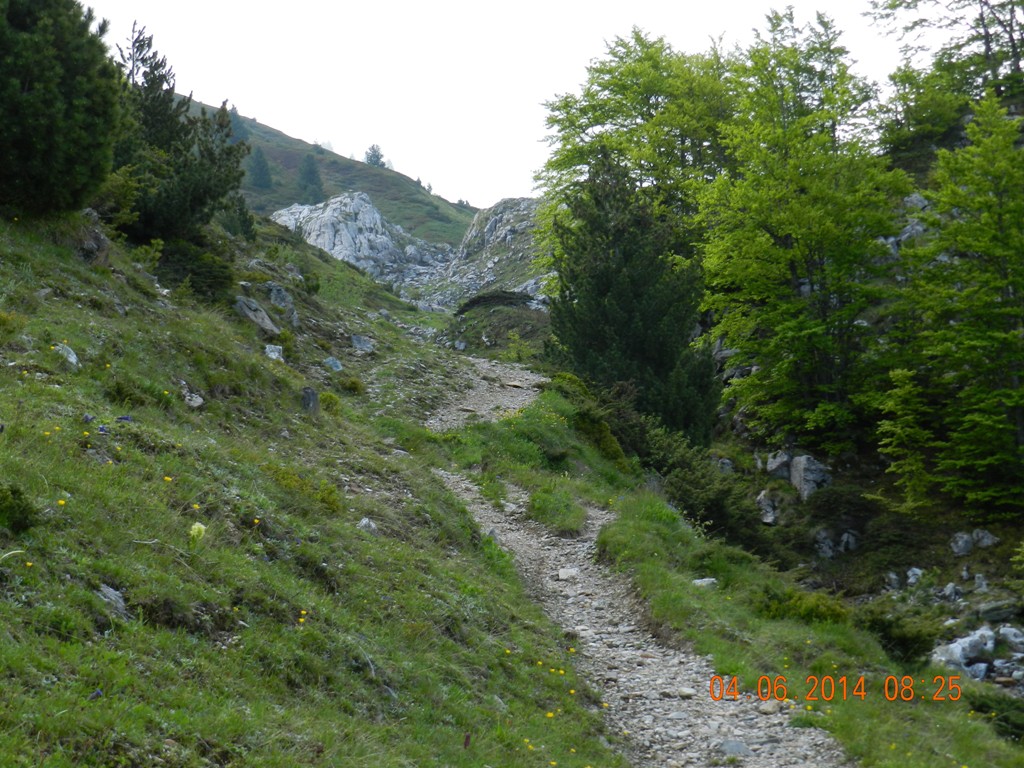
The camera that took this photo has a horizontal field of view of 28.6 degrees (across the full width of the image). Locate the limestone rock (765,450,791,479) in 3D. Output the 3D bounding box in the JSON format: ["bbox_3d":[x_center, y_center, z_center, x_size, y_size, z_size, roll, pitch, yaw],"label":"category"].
[{"bbox_3d":[3.036,0.920,23.000,0.297,0.320,0.268,0,-6,0],"label":"limestone rock"}]

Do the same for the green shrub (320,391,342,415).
[{"bbox_3d":[-1.642,0.168,18.300,0.200,0.218,0.200,0,-6,0],"label":"green shrub"}]

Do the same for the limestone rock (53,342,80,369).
[{"bbox_3d":[-2.370,-0.152,10.700,0.144,0.132,0.119,1,-5,-13],"label":"limestone rock"}]

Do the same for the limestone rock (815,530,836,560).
[{"bbox_3d":[4.442,2.274,28.500,0.312,0.383,0.281,-1,-5,9],"label":"limestone rock"}]

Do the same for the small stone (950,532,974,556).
[{"bbox_3d":[6.383,2.274,28.500,0.340,0.325,0.306,-1,-5,13],"label":"small stone"}]

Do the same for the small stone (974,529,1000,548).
[{"bbox_3d":[6.770,2.204,28.700,0.399,0.268,0.340,-1,-5,13],"label":"small stone"}]

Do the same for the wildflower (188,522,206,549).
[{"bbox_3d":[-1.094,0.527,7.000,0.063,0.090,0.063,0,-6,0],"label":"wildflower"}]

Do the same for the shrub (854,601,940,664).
[{"bbox_3d":[2.395,1.544,12.500,0.534,0.398,0.481,0,-6,0],"label":"shrub"}]

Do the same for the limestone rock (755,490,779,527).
[{"bbox_3d":[2.604,1.259,20.500,0.224,0.387,0.224,0,-6,0],"label":"limestone rock"}]

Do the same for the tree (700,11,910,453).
[{"bbox_3d":[3.721,-1.933,25.500,2.662,5.603,2.662,0,-6,0],"label":"tree"}]

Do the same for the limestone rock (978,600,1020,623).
[{"bbox_3d":[5.816,2.714,24.000,0.501,0.244,0.376,-1,-5,13],"label":"limestone rock"}]

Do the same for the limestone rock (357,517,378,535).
[{"bbox_3d":[-0.862,0.844,12.000,0.131,0.102,0.112,0,-5,-4],"label":"limestone rock"}]

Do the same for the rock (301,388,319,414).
[{"bbox_3d":[-1.742,0.142,17.300,0.155,0.241,0.139,0,-6,0],"label":"rock"}]

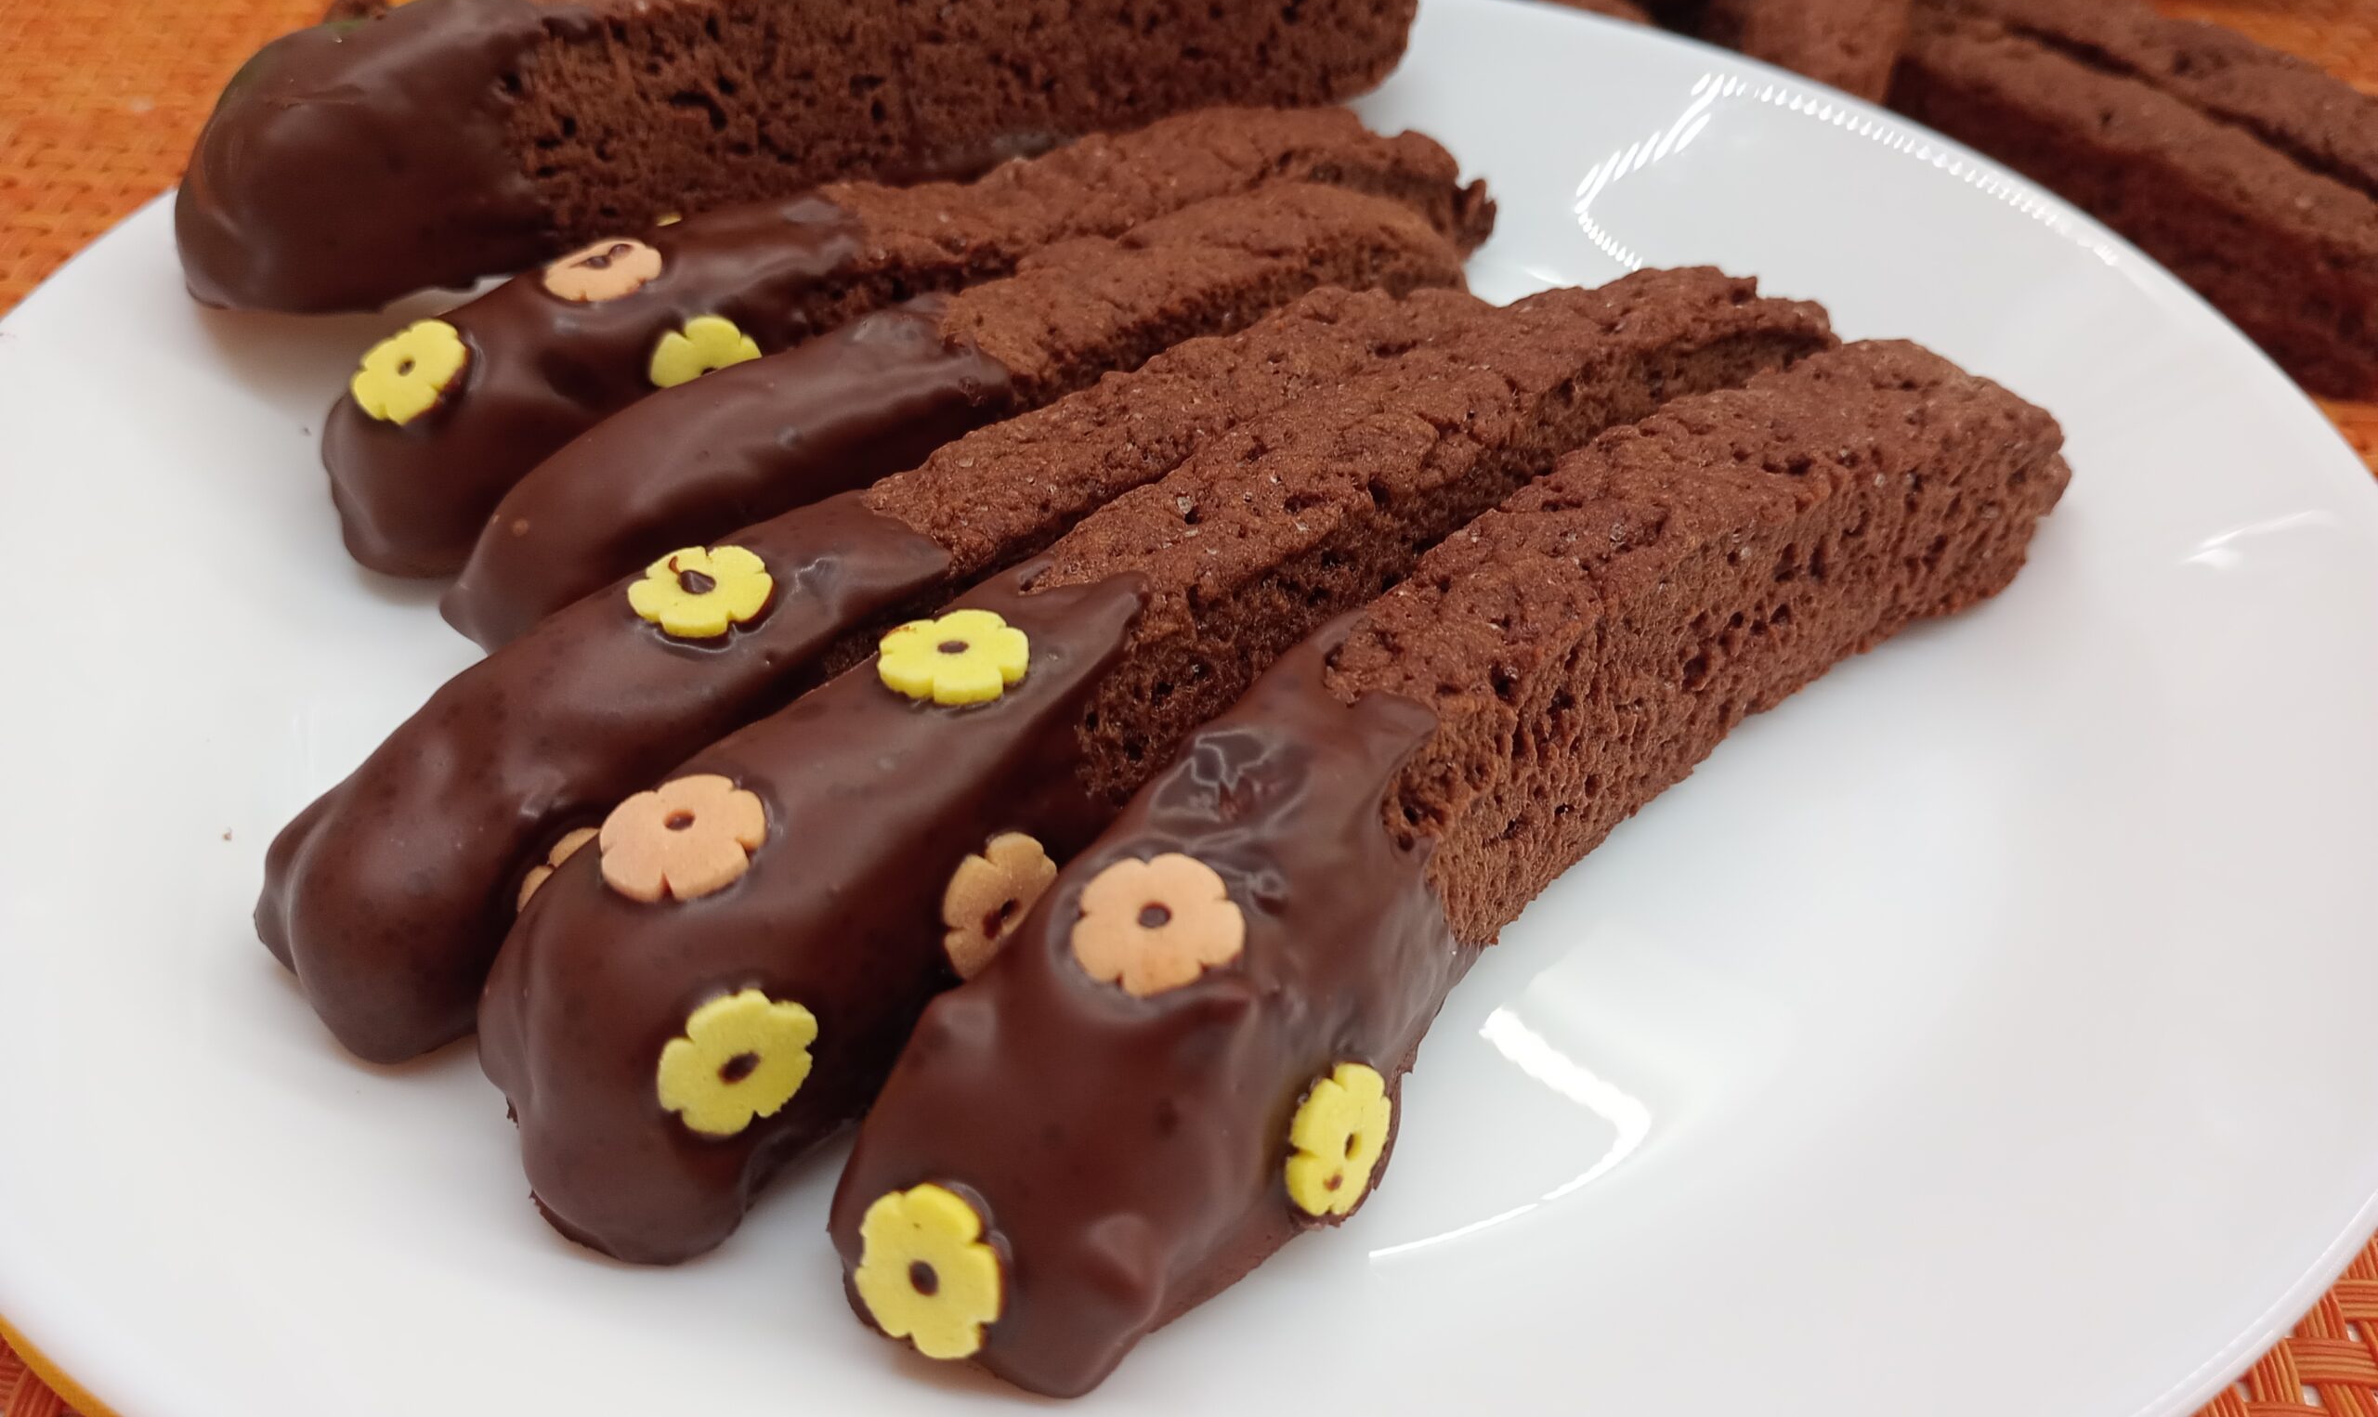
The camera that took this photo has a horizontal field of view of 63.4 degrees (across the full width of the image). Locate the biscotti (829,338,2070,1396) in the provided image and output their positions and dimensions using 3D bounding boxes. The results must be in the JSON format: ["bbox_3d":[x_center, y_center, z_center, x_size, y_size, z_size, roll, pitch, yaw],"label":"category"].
[{"bbox_3d":[0.029,0.001,0.146,0.020,0.026,0.118,35,52,30],"label":"biscotti"}]

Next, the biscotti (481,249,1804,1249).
[{"bbox_3d":[0.007,-0.005,0.151,0.120,0.028,0.018,-31,53,-31],"label":"biscotti"}]

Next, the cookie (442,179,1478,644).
[{"bbox_3d":[-0.018,-0.029,0.180,0.098,0.023,0.016,-19,47,-22],"label":"cookie"}]

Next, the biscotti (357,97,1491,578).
[{"bbox_3d":[-0.021,-0.040,0.191,0.115,0.024,0.016,-19,47,-22],"label":"biscotti"}]

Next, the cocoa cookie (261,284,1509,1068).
[{"bbox_3d":[-0.017,-0.008,0.155,0.105,0.025,0.016,-27,51,-29],"label":"cocoa cookie"}]

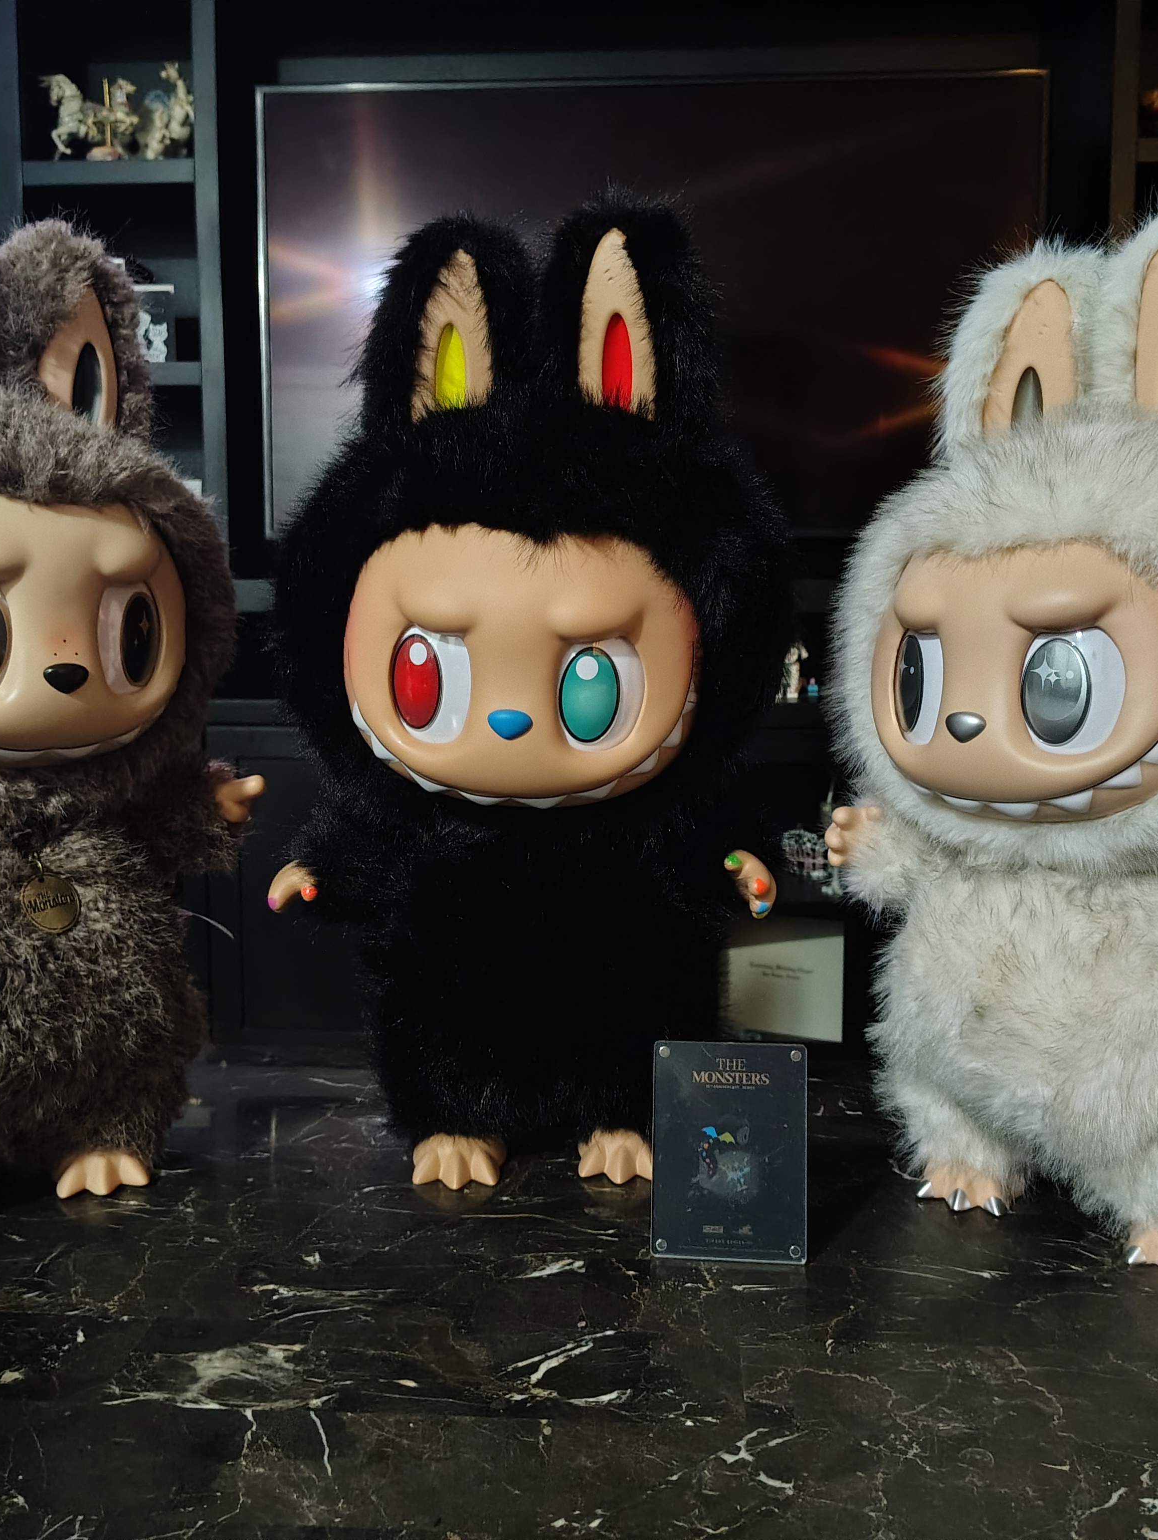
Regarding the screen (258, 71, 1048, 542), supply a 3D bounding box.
[{"bbox_3d":[0.128,-0.852,2.669,1.450,0.831,0.060,0,5,3],"label":"screen"}]

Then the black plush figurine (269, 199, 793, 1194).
[{"bbox_3d":[-0.022,-0.051,0.896,0.315,0.595,0.250,0,5,3],"label":"black plush figurine"}]

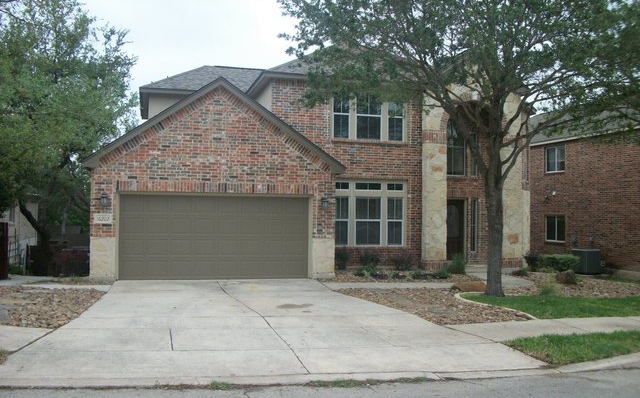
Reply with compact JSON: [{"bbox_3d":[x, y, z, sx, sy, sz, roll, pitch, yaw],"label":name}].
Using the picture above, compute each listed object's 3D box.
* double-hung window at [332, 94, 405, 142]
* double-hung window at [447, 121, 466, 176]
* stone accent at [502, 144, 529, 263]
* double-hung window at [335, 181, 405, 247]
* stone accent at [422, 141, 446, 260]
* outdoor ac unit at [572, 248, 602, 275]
[{"bbox_3d":[1.552,-2.559,18.501,2.419,1.547,0.120,1,-2,-15],"label":"double-hung window"},{"bbox_3d":[4.625,-1.743,20.385,0.835,1.912,0.120,1,-2,-15],"label":"double-hung window"},{"bbox_3d":[6.282,0.123,19.547,0.800,3.777,0.420,1,-2,-15],"label":"stone accent"},{"bbox_3d":[1.546,0.485,18.425,2.410,2.029,0.120,1,-2,-15],"label":"double-hung window"},{"bbox_3d":[3.598,0.095,18.817,0.740,3.745,0.420,1,-2,-15],"label":"stone accent"},{"bbox_3d":[10.516,2.473,23.300,0.780,0.970,0.780,1,-2,-17],"label":"outdoor ac unit"}]

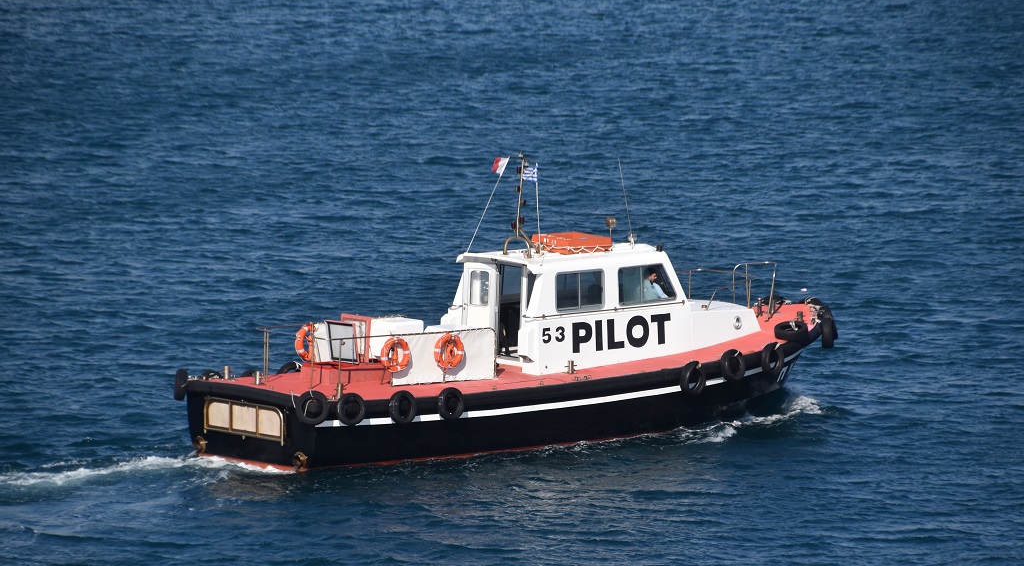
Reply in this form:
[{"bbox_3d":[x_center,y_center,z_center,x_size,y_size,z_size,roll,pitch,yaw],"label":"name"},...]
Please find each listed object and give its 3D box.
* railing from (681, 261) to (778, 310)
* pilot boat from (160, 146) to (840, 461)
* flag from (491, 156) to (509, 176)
[{"bbox_3d":[4.008,0.147,160.410,2.200,1.000,1.750,-5,8,-37],"label":"railing"},{"bbox_3d":[0.570,0.303,157.709,14.000,5.540,4.450,-5,8,-37],"label":"pilot boat"},{"bbox_3d":[-0.230,-2.147,157.176,0.380,0.370,0.100,-5,8,-37],"label":"flag"}]

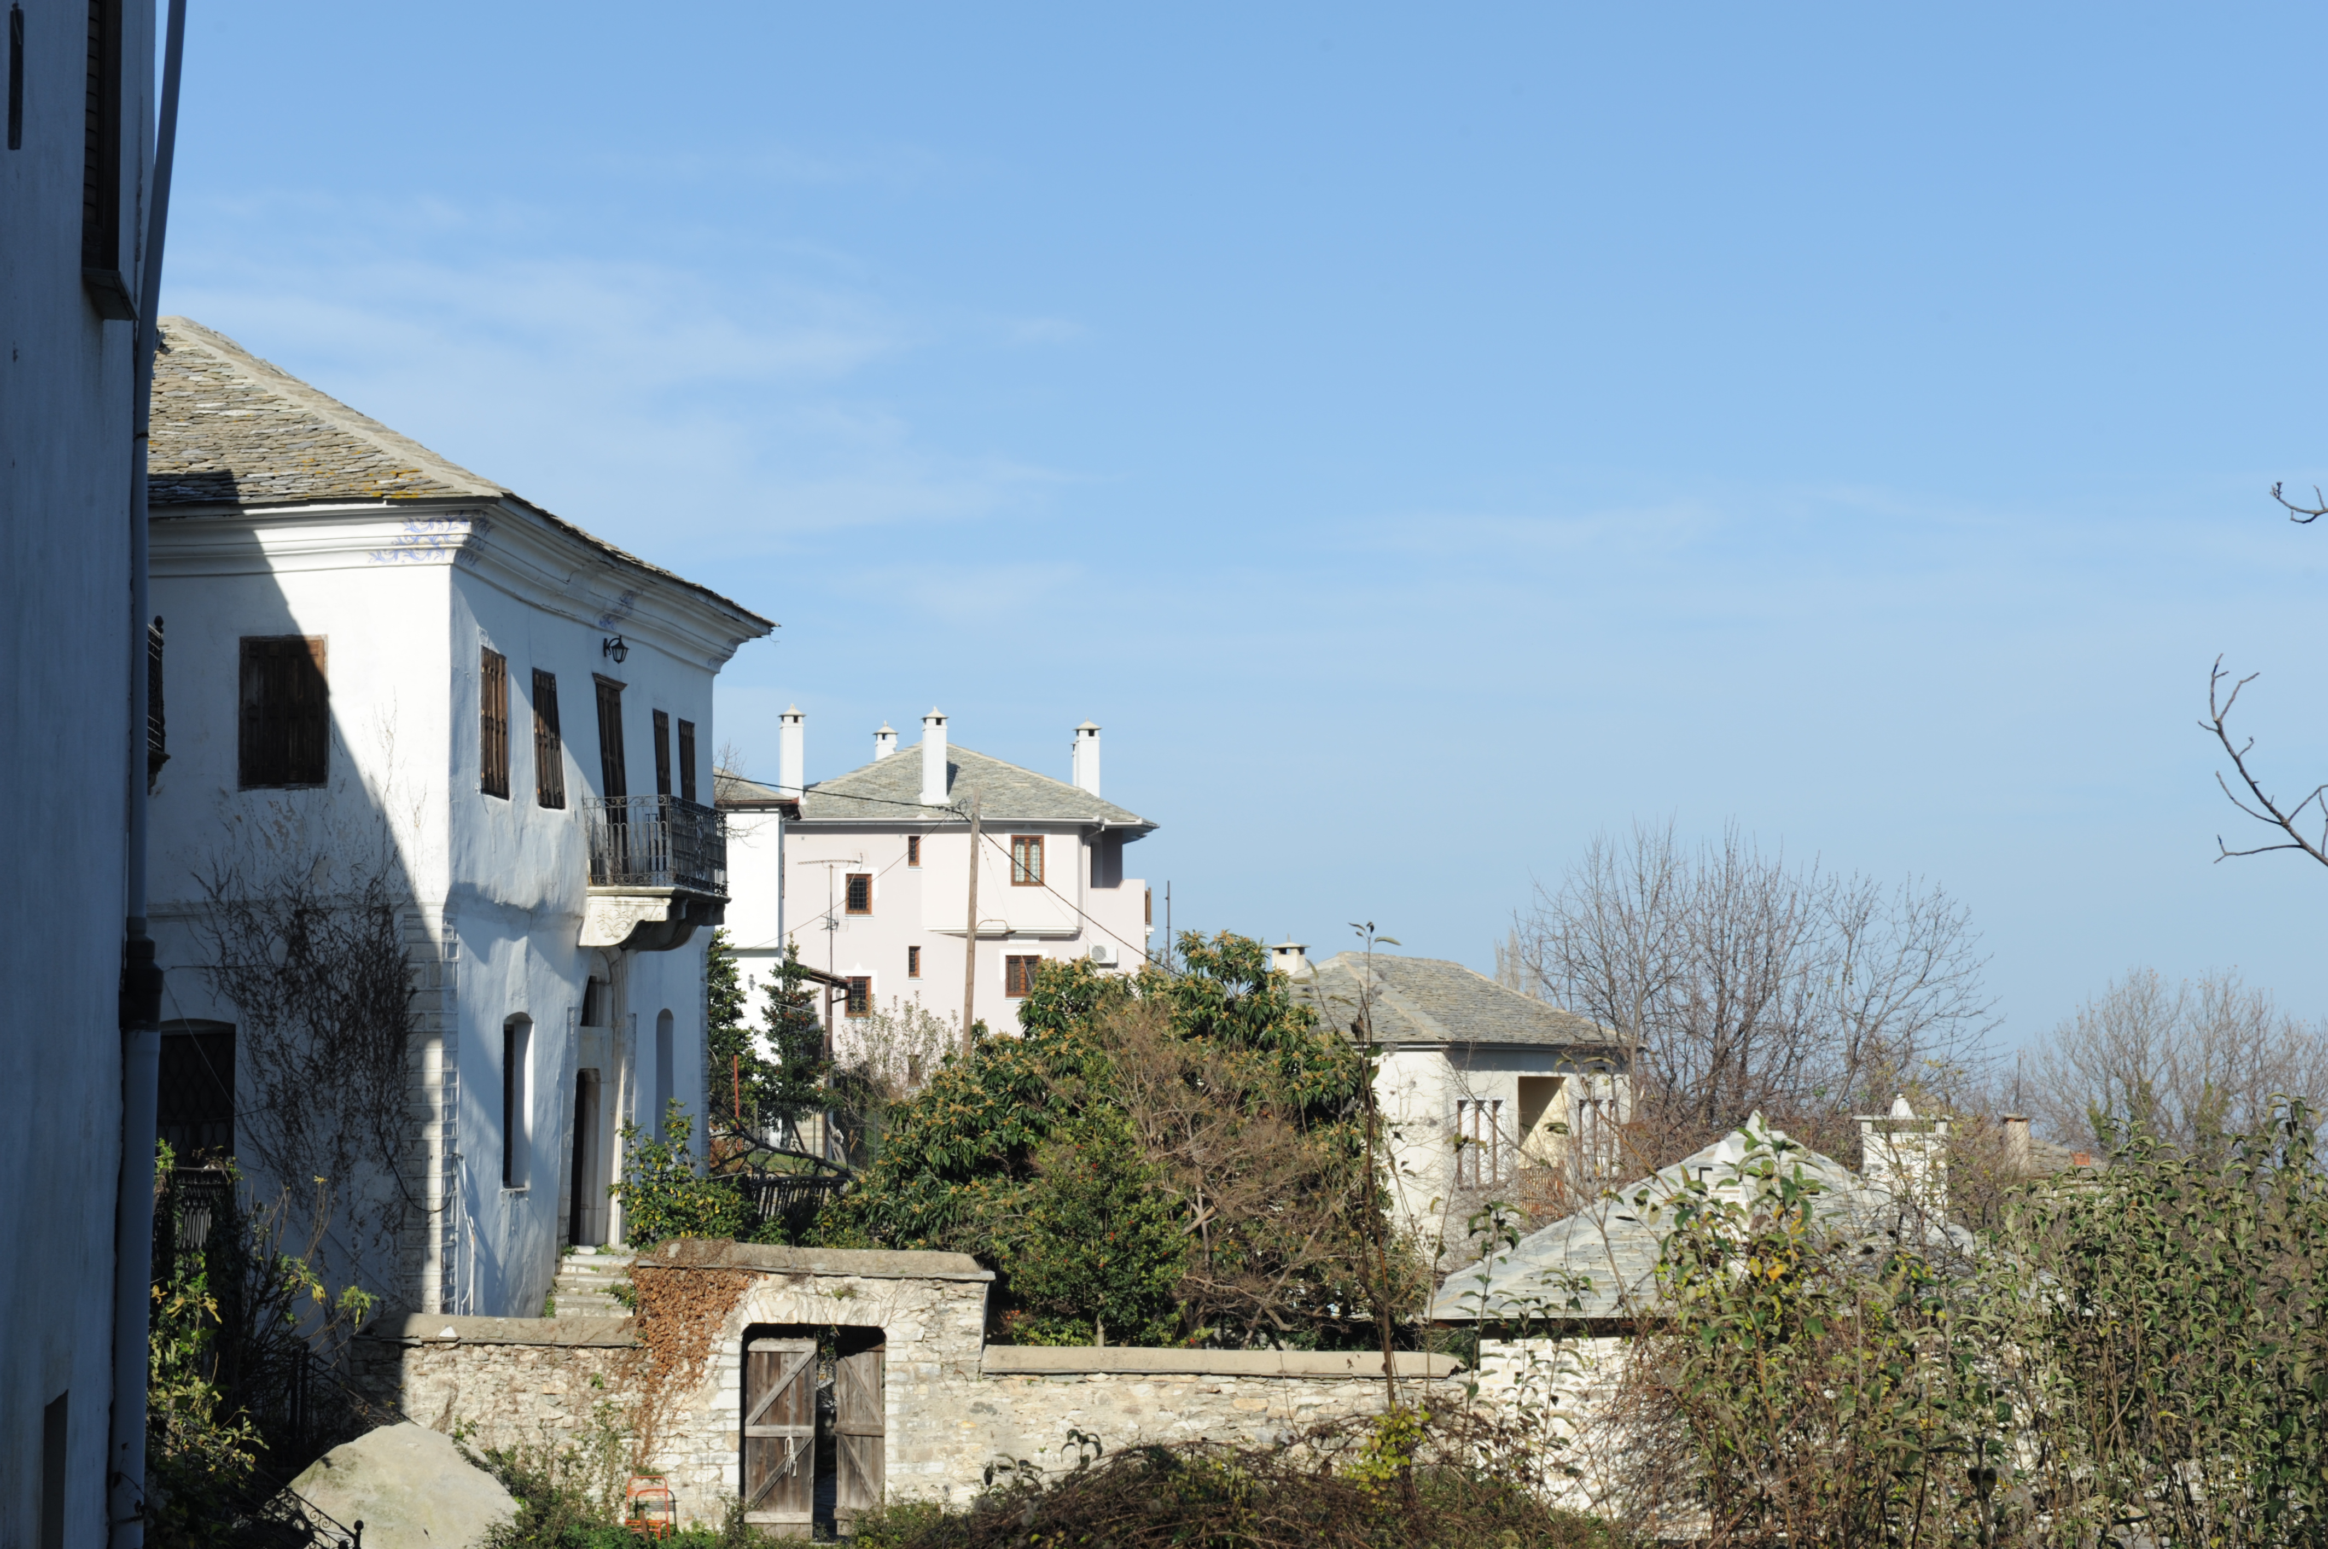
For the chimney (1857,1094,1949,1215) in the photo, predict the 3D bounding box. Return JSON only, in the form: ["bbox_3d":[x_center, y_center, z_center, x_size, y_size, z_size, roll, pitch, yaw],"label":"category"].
[{"bbox_3d":[7.274,3.734,44.356,0.930,1.208,0.750,0,-3,0],"label":"chimney"}]

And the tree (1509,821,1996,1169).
[{"bbox_3d":[9.496,4.161,72.882,7.867,6.836,6.800,0,-3,0],"label":"tree"}]

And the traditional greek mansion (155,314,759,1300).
[{"bbox_3d":[-10.810,1.289,54.808,9.600,12.400,16.800,0,-3,5],"label":"traditional greek mansion"}]

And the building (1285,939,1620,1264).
[{"bbox_3d":[4.692,6.350,89.700,6.232,5.682,14.596,-1,-4,19],"label":"building"}]

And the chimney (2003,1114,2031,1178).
[{"bbox_3d":[13.578,5.913,71.775,0.440,1.064,0.440,0,-3,0],"label":"chimney"}]

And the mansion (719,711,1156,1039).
[{"bbox_3d":[-6.700,4.653,132.459,13.000,12.400,12.300,0,-3,0],"label":"mansion"}]

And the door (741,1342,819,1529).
[{"bbox_3d":[-3.733,6.439,43.692,0.720,2.000,0.090,0,-3,3],"label":"door"}]

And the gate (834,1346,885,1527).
[{"bbox_3d":[-2.975,6.496,43.990,0.700,1.950,0.080,-2,-4,35],"label":"gate"}]

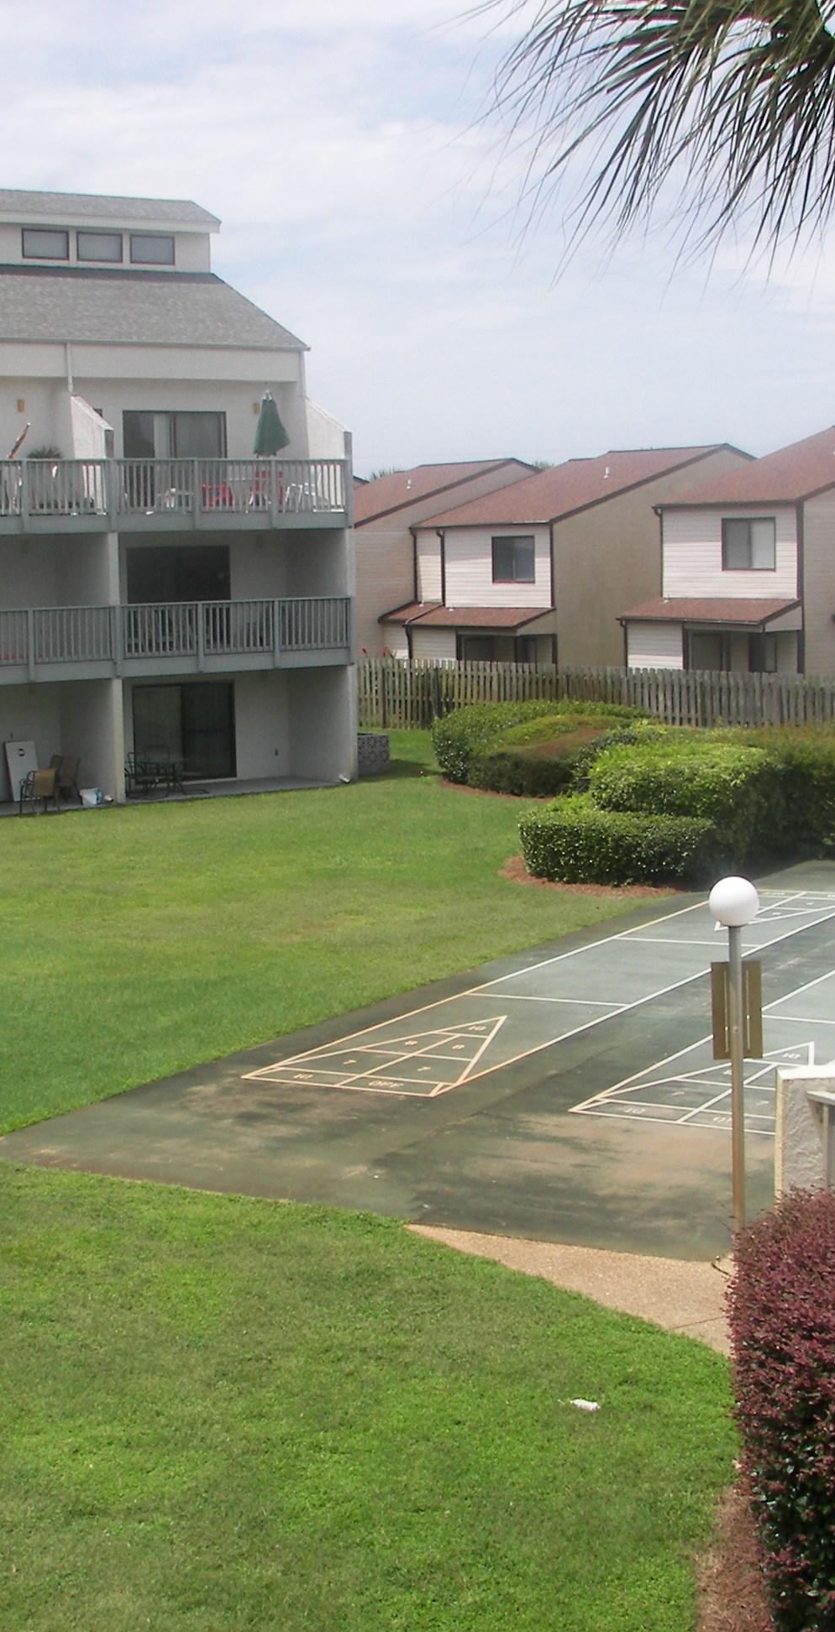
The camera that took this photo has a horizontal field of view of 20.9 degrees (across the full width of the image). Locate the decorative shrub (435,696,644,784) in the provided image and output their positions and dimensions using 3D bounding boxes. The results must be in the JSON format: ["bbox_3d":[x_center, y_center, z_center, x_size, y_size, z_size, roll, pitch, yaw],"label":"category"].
[{"bbox_3d":[2.646,-1.680,48.481,4.141,1.293,4.444,0,6,12],"label":"decorative shrub"}]

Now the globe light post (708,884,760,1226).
[{"bbox_3d":[1.966,1.516,13.991,0.313,2.304,0.313,0,6,8],"label":"globe light post"}]

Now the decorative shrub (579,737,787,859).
[{"bbox_3d":[3.886,-0.180,33.204,2.272,1.515,3.131,1,6,18],"label":"decorative shrub"}]

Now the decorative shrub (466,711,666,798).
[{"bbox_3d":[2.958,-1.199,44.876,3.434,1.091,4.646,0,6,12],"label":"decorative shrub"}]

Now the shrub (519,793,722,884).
[{"bbox_3d":[2.987,0.383,31.333,2.475,0.828,2.727,1,6,16],"label":"shrub"}]

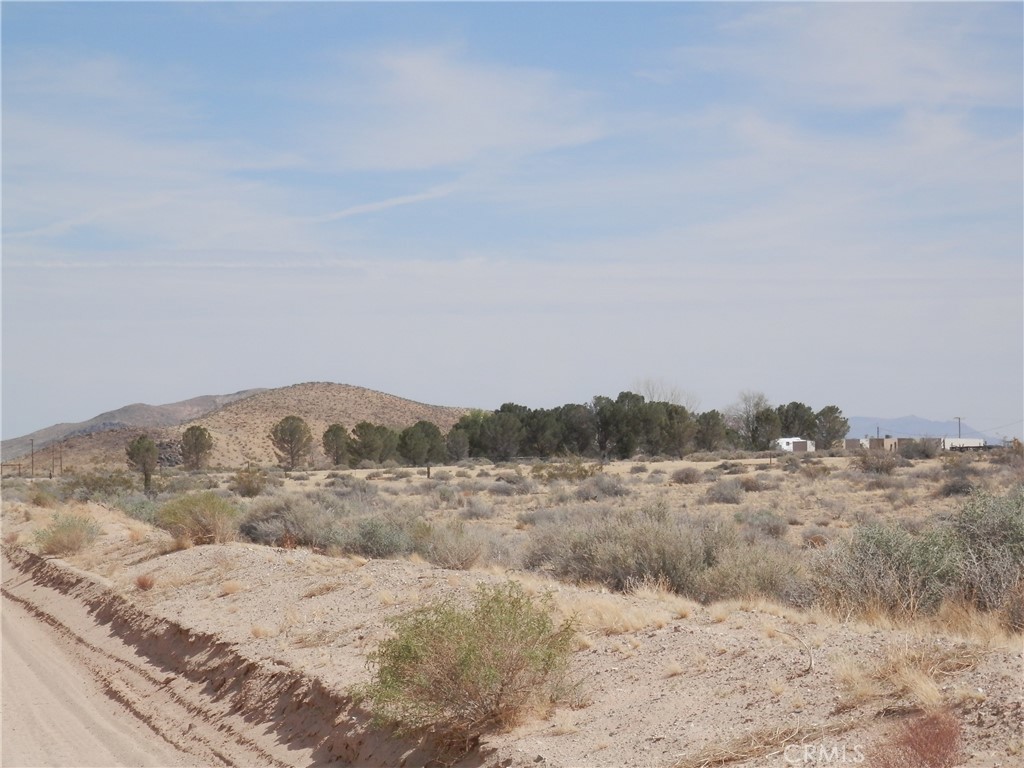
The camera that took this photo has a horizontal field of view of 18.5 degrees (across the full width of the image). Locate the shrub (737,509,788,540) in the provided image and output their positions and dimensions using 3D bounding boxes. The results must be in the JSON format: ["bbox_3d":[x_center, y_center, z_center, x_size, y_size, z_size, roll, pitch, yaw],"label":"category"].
[{"bbox_3d":[4.394,2.464,55.000,0.910,0.560,0.820,0,-1,0],"label":"shrub"}]

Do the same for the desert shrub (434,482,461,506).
[{"bbox_3d":[-1.995,3.418,97.000,0.800,0.740,0.720,0,-1,0],"label":"desert shrub"}]

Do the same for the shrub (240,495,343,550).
[{"bbox_3d":[-3.727,2.341,53.000,1.720,0.950,1.550,0,-1,0],"label":"shrub"}]

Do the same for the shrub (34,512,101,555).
[{"bbox_3d":[-6.733,2.272,47.500,1.000,0.651,0.920,0,-1,0],"label":"shrub"}]

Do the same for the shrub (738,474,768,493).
[{"bbox_3d":[8.172,3.395,107.000,1.160,0.614,1.067,0,-1,0],"label":"shrub"}]

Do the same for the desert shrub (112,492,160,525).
[{"bbox_3d":[-7.753,2.622,65.000,1.057,0.746,0.973,0,-1,0],"label":"desert shrub"}]

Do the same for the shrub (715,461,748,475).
[{"bbox_3d":[13.160,5.006,188.000,2.040,0.840,1.730,0,-1,0],"label":"shrub"}]

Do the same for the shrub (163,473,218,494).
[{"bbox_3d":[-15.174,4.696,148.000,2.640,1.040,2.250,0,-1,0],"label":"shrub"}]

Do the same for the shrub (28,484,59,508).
[{"bbox_3d":[-16.435,3.946,110.000,1.050,0.840,0.950,0,-1,0],"label":"shrub"}]

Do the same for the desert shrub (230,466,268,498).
[{"bbox_3d":[-9.376,3.518,112.000,1.357,1.143,1.249,0,-1,0],"label":"desert shrub"}]

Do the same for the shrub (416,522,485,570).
[{"bbox_3d":[-0.804,2.125,41.000,0.889,0.628,0.818,0,-1,0],"label":"shrub"}]

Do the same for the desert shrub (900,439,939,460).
[{"bbox_3d":[38.891,6.314,300.000,3.830,1.820,3.250,0,-1,0],"label":"desert shrub"}]

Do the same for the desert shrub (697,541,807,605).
[{"bbox_3d":[2.421,1.906,31.700,1.110,0.650,1.000,0,-1,0],"label":"desert shrub"}]

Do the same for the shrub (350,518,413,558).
[{"bbox_3d":[-1.956,2.301,47.000,0.989,0.630,0.910,0,-1,0],"label":"shrub"}]

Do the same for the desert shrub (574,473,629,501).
[{"bbox_3d":[2.940,3.367,103.000,1.770,0.920,1.600,0,-1,0],"label":"desert shrub"}]

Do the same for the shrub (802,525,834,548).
[{"bbox_3d":[4.871,2.456,50.000,0.542,0.367,0.499,0,-1,0],"label":"shrub"}]

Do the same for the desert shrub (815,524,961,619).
[{"bbox_3d":[3.437,1.698,28.700,1.370,0.860,1.240,0,-1,0],"label":"desert shrub"}]

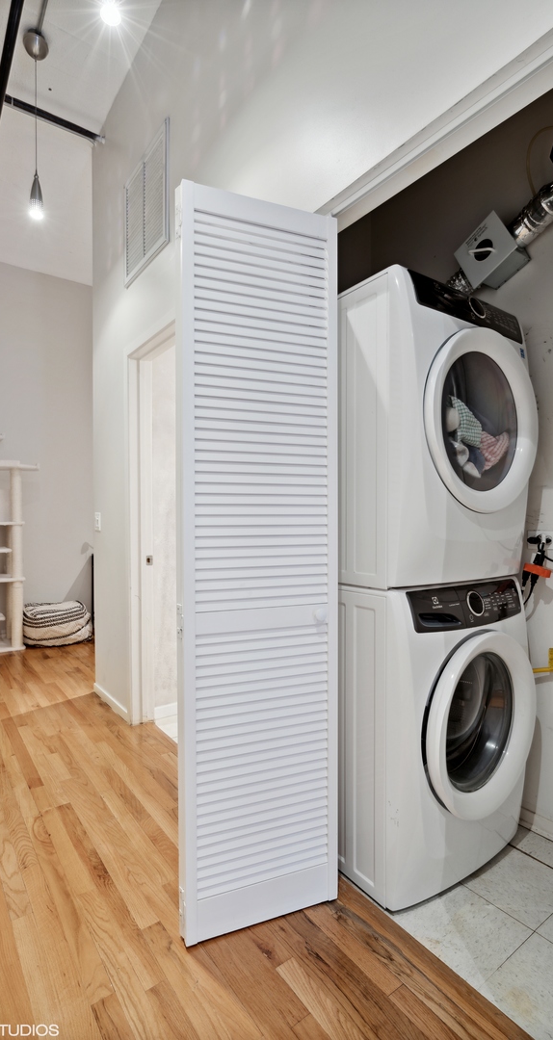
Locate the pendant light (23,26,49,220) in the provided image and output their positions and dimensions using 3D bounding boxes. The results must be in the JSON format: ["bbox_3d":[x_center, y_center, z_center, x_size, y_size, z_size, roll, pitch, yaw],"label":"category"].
[{"bbox_3d":[-1.265,-2.070,2.590,0.120,0.985,0.120,0,0,-37],"label":"pendant light"}]

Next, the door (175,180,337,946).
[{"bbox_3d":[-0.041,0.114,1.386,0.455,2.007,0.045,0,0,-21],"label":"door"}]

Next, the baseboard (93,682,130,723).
[{"bbox_3d":[-1.037,1.138,3.074,0.018,0.060,0.660,0,0,-37],"label":"baseboard"}]

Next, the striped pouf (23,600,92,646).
[{"bbox_3d":[-2.136,1.000,4.780,0.660,0.340,0.560,0,0,-37],"label":"striped pouf"}]

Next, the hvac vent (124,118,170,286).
[{"bbox_3d":[-0.695,-1.637,2.605,0.025,0.595,0.585,0,0,-37],"label":"hvac vent"}]

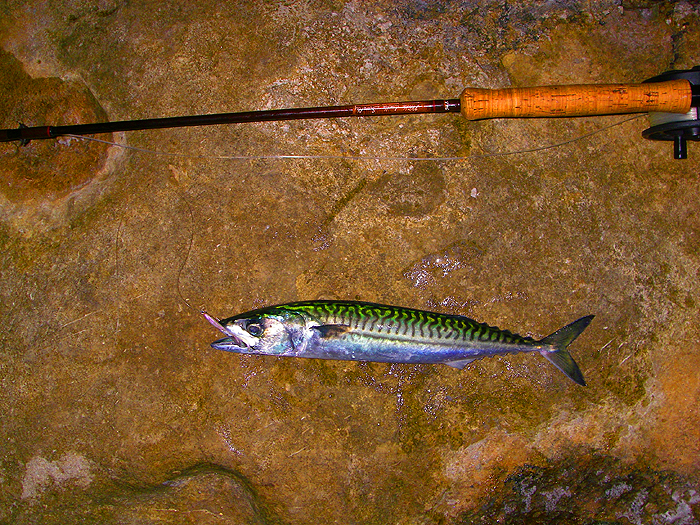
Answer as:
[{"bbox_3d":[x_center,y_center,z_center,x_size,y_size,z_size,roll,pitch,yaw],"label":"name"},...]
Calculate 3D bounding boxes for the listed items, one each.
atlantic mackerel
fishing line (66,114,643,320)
[{"bbox_3d":[0.047,0.073,0.690,0.345,0.042,0.077,1,87,0],"label":"atlantic mackerel"},{"bbox_3d":[0.004,-0.038,0.690,0.510,0.035,0.183,0,87,0],"label":"fishing line"}]

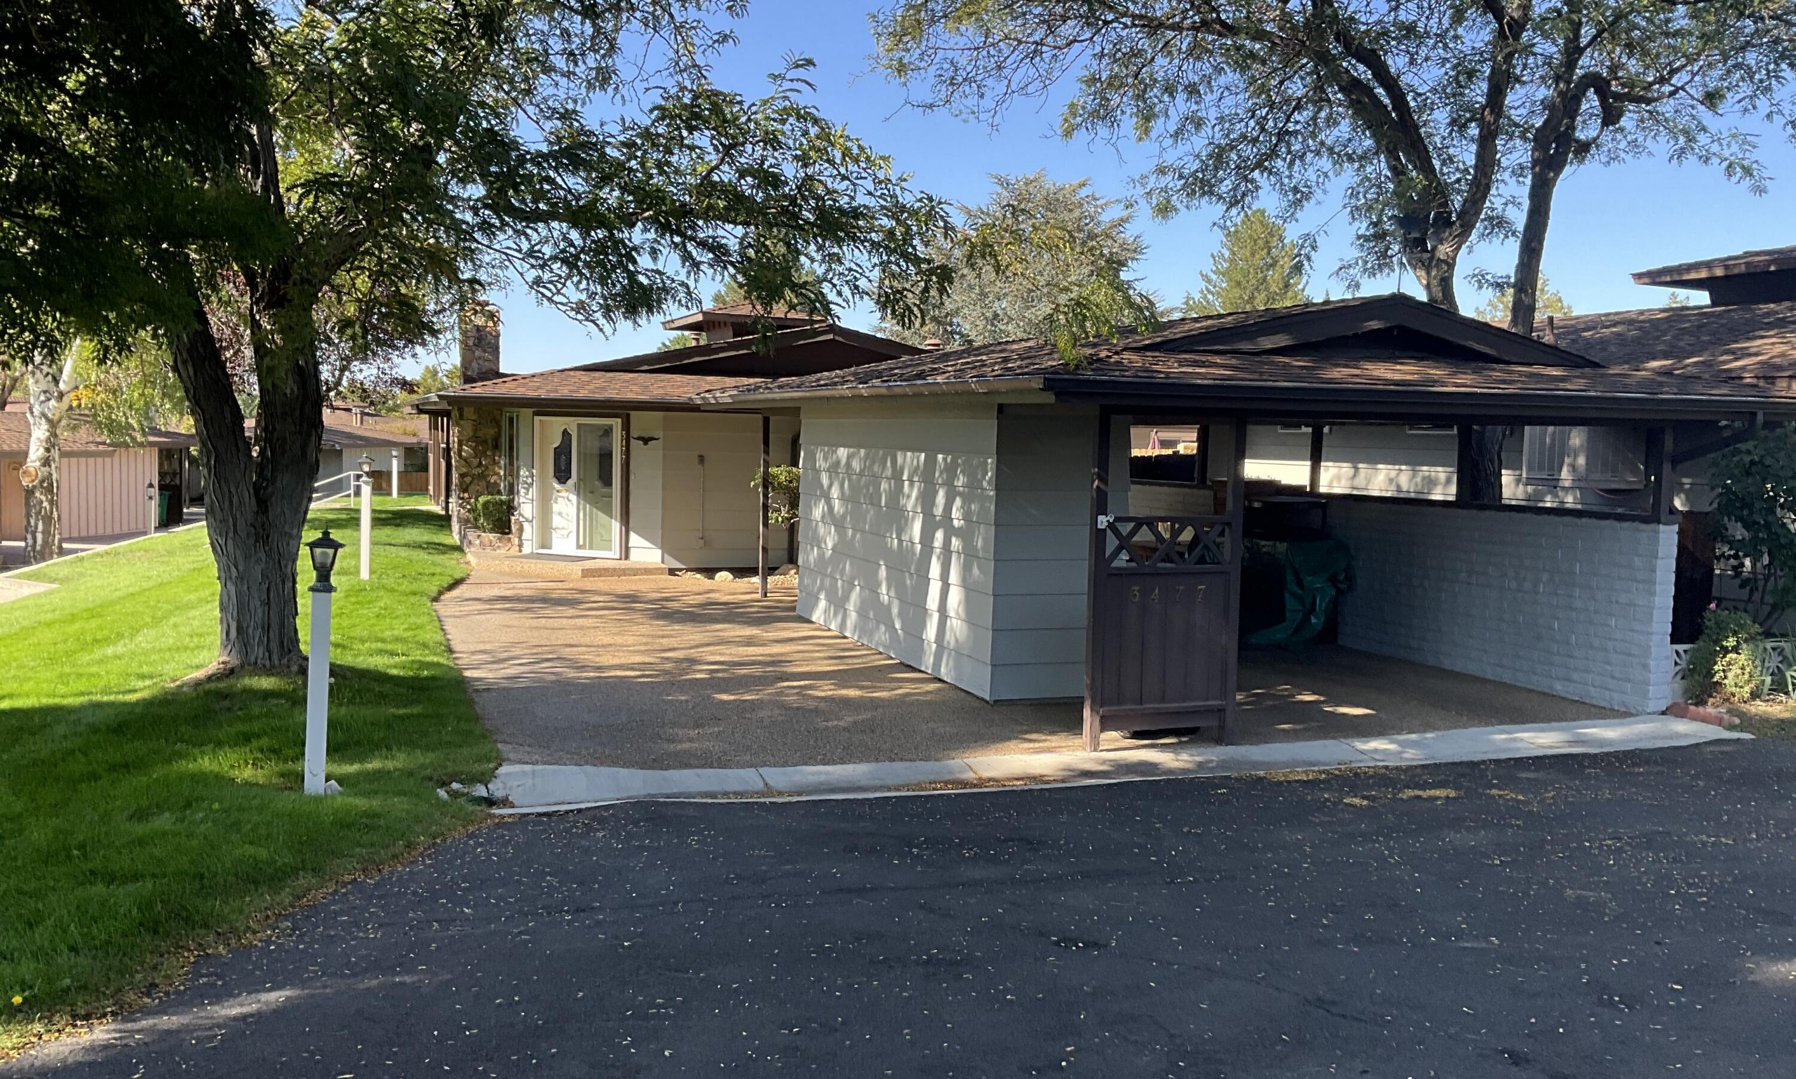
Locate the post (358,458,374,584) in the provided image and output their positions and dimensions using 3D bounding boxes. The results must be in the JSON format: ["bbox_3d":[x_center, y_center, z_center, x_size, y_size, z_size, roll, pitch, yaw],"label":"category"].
[{"bbox_3d":[-6.723,-0.284,19.017,0.220,1.587,0.220,0,4,-19],"label":"post"}]

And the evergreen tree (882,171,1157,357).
[{"bbox_3d":[3.490,-5.256,39.841,8.200,9.090,8.200,0,4,-19],"label":"evergreen tree"}]

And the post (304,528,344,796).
[{"bbox_3d":[-3.087,0.653,8.045,0.210,1.440,0.210,2,4,-19],"label":"post"}]

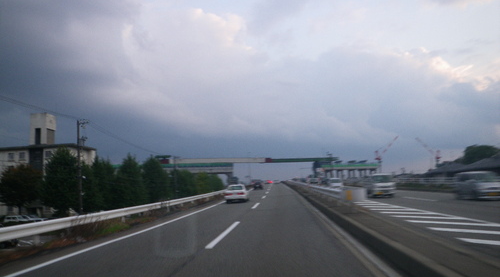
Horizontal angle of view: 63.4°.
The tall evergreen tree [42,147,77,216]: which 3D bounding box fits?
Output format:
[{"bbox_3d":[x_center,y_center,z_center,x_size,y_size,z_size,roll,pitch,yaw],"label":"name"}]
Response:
[{"bbox_3d":[-19.316,5.000,41.441,3.600,8.100,3.600,-3,-6,5],"label":"tall evergreen tree"}]

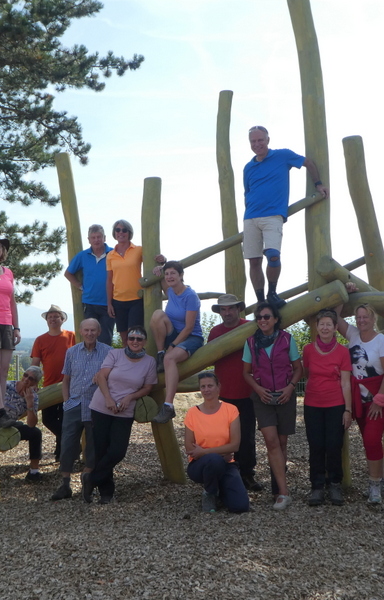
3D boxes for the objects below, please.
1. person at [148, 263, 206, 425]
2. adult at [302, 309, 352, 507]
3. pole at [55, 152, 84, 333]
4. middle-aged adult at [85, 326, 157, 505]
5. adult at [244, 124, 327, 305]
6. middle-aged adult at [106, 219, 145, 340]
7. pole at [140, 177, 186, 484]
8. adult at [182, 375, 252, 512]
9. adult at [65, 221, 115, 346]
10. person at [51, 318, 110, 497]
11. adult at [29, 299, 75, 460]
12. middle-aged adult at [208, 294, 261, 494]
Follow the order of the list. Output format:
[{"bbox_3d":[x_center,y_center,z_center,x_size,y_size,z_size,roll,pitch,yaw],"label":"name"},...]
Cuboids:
[{"bbox_3d":[-0.127,0.356,6.700,0.460,1.430,0.620,-3,-2,31],"label":"person"},{"bbox_3d":[1.125,0.888,6.330,0.450,1.620,0.310,-1,-2,9],"label":"adult"},{"bbox_3d":[-1.297,0.089,8.374,0.240,3.440,0.220,-5,-2,0],"label":"pole"},{"bbox_3d":[-0.642,1.037,6.850,0.640,1.600,0.480,-2,-2,-6],"label":"middle-aged adult"},{"bbox_3d":[0.870,-0.768,7.100,0.760,1.740,0.420,-2,-2,17],"label":"adult"},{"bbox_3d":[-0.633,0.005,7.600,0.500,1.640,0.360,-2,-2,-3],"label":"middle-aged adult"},{"bbox_3d":[-0.306,0.302,7.420,0.330,2.960,0.280,-4,-2,-2],"label":"pole"},{"bbox_3d":[0.217,1.202,6.480,0.540,1.180,0.680,-2,-2,3],"label":"adult"},{"bbox_3d":[-1.054,0.068,8.000,0.520,1.720,0.360,0,-3,-9],"label":"adult"},{"bbox_3d":[-1.014,1.000,7.000,0.560,1.680,0.430,-2,-2,-5],"label":"person"},{"bbox_3d":[-1.566,0.958,8.750,0.550,1.790,0.340,-1,-2,-6],"label":"adult"},{"bbox_3d":[0.398,0.872,7.150,0.530,1.840,0.420,-2,-2,-2],"label":"middle-aged adult"}]

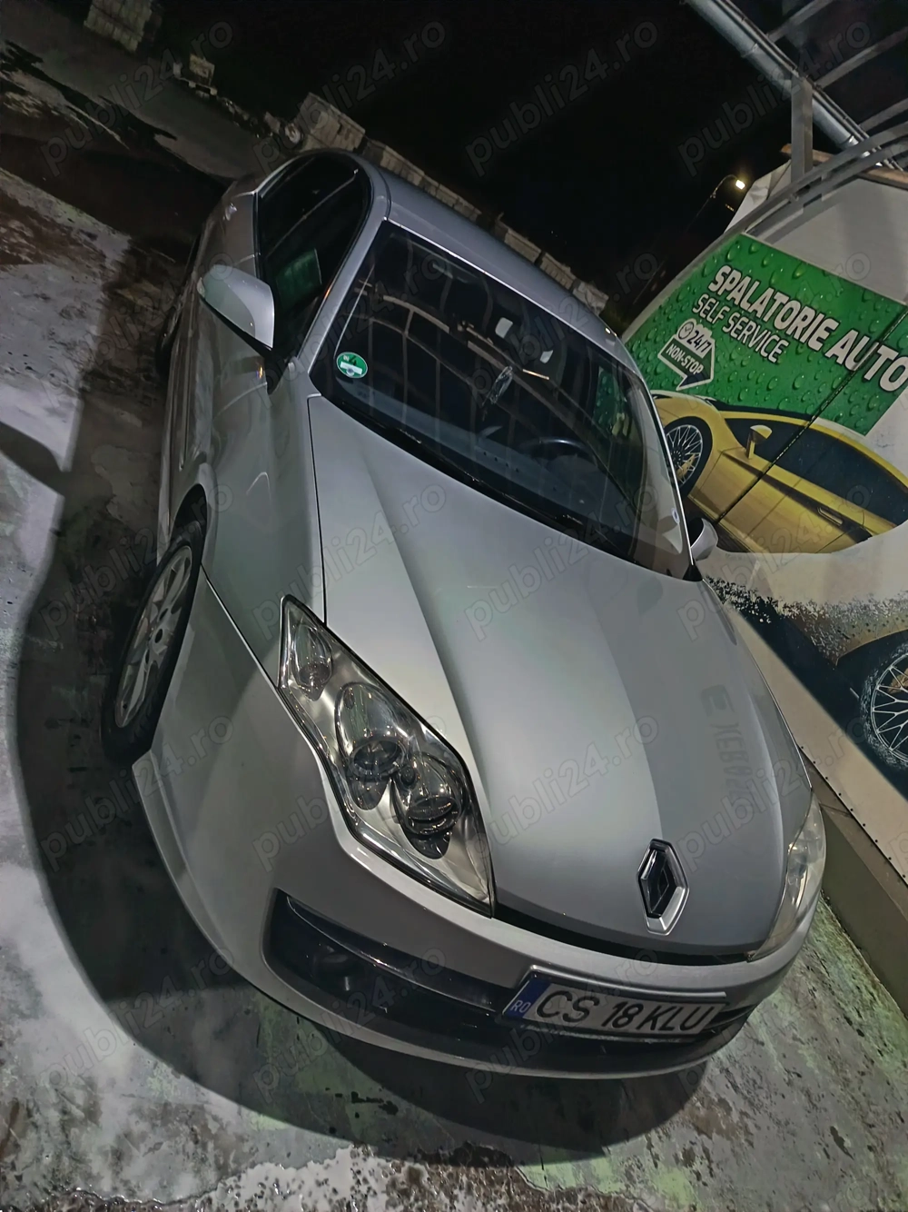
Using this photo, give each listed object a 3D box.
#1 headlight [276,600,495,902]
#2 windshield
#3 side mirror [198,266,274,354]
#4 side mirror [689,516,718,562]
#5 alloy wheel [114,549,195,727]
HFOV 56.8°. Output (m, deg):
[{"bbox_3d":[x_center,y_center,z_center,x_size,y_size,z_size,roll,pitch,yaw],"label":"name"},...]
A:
[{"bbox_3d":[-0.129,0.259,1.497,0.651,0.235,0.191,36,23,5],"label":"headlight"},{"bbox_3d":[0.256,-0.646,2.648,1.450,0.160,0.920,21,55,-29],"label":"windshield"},{"bbox_3d":[-0.582,-0.817,2.277,0.230,0.170,0.170,21,26,-29],"label":"side mirror"},{"bbox_3d":[0.924,-0.264,3.158,0.230,0.170,0.170,21,26,-29],"label":"side mirror"},{"bbox_3d":[-0.666,0.093,2.070,0.190,0.460,0.460,21,26,-29],"label":"alloy wheel"}]

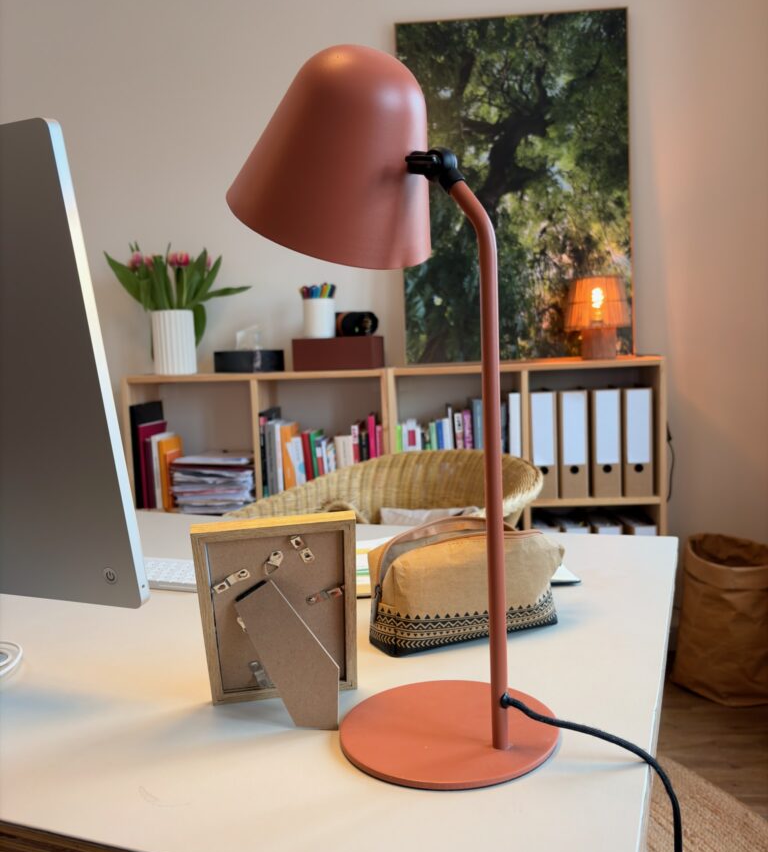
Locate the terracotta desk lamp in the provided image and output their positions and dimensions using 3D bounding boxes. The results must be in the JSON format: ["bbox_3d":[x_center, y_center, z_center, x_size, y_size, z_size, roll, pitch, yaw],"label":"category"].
[{"bbox_3d":[-0.002,-0.024,0.571,0.250,0.500,0.167,2,7,38],"label":"terracotta desk lamp"}]

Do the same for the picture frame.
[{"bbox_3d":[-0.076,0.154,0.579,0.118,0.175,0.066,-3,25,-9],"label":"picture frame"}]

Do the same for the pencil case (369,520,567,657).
[{"bbox_3d":[0.085,0.152,0.775,0.198,0.107,0.070,-4,6,-23],"label":"pencil case"}]

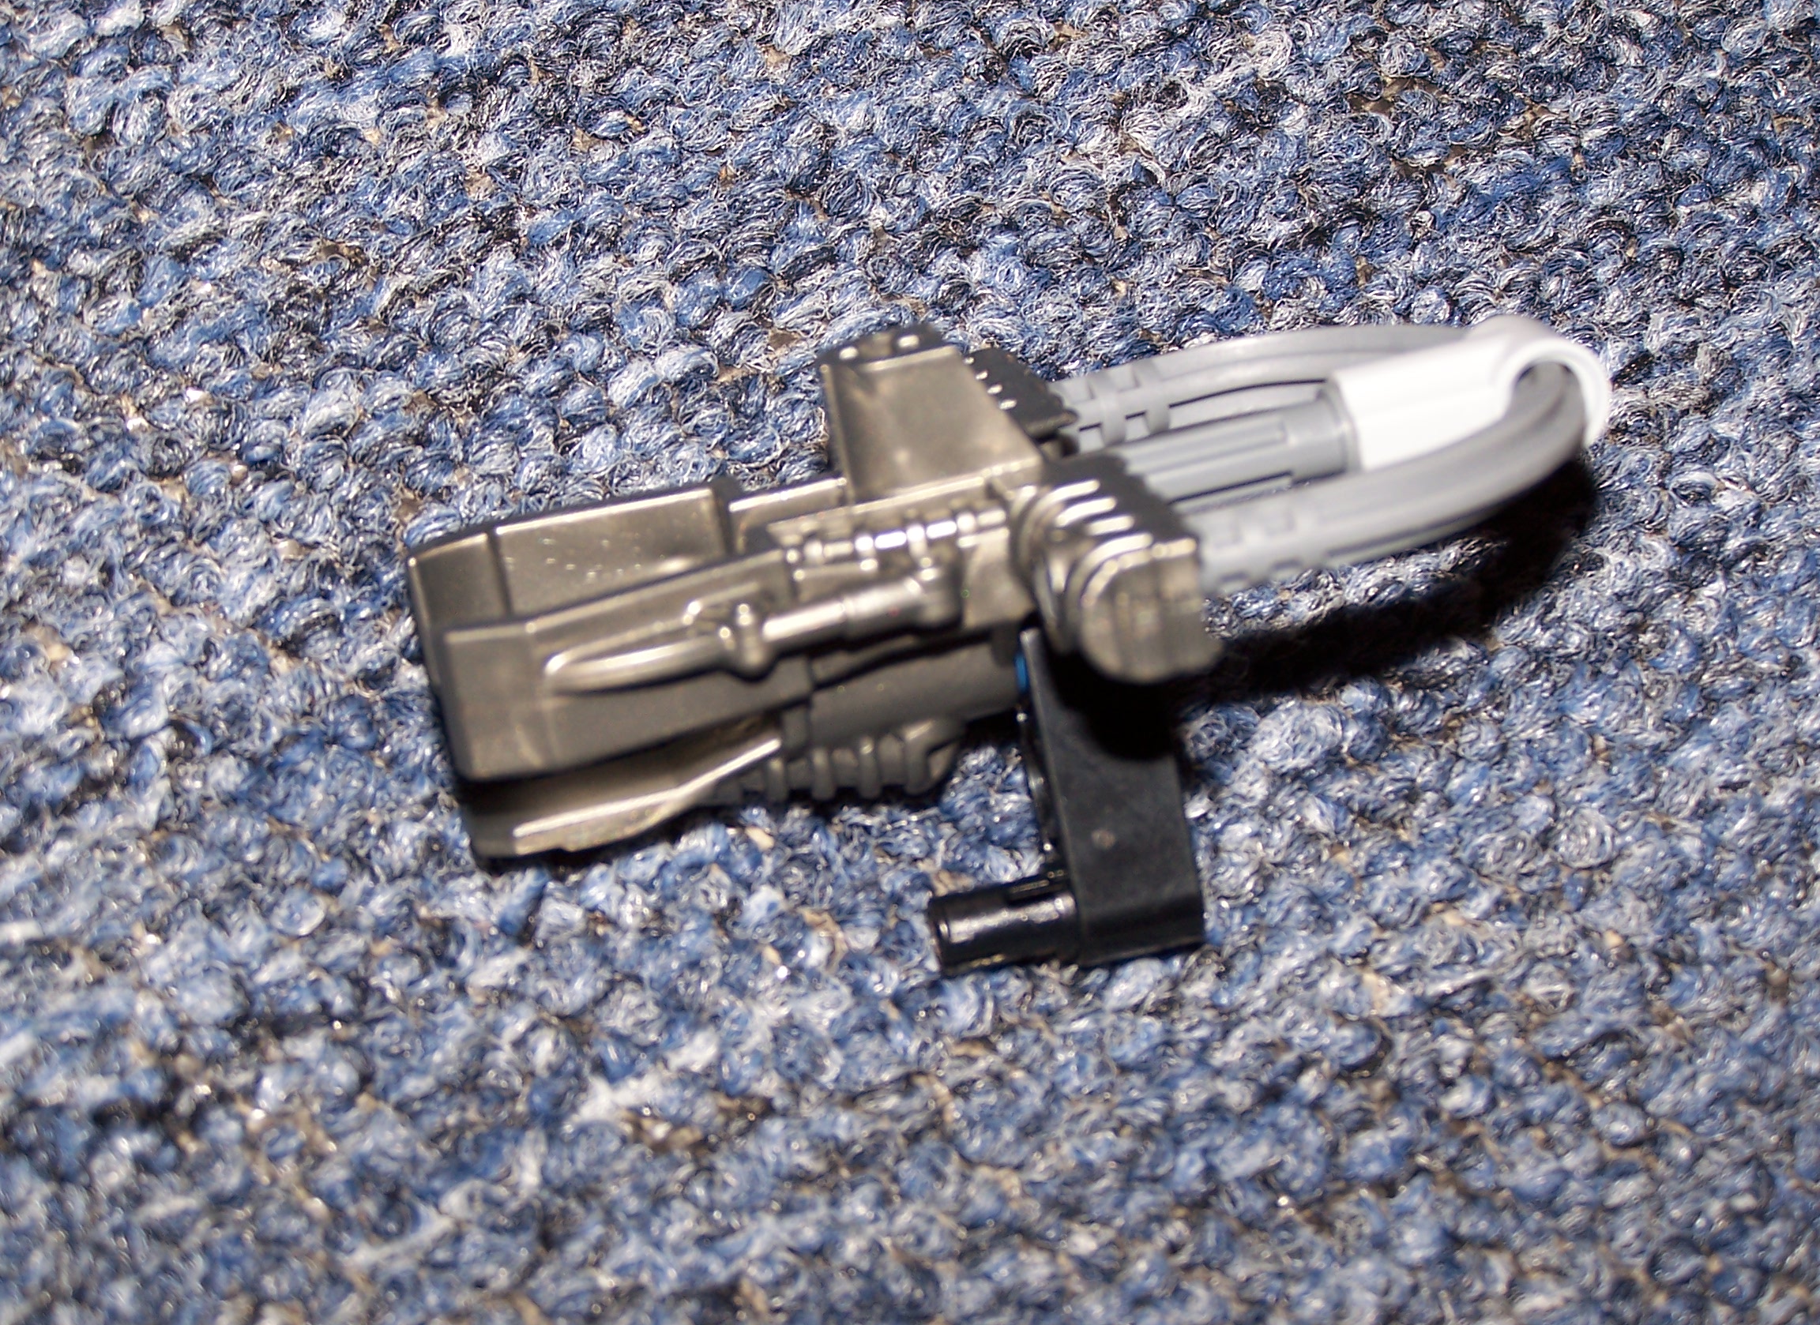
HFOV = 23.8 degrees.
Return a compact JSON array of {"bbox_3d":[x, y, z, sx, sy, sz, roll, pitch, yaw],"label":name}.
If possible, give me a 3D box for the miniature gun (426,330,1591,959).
[{"bbox_3d":[0.009,0.001,0.263,0.073,0.037,0.038,-12,21,-9],"label":"miniature gun"}]

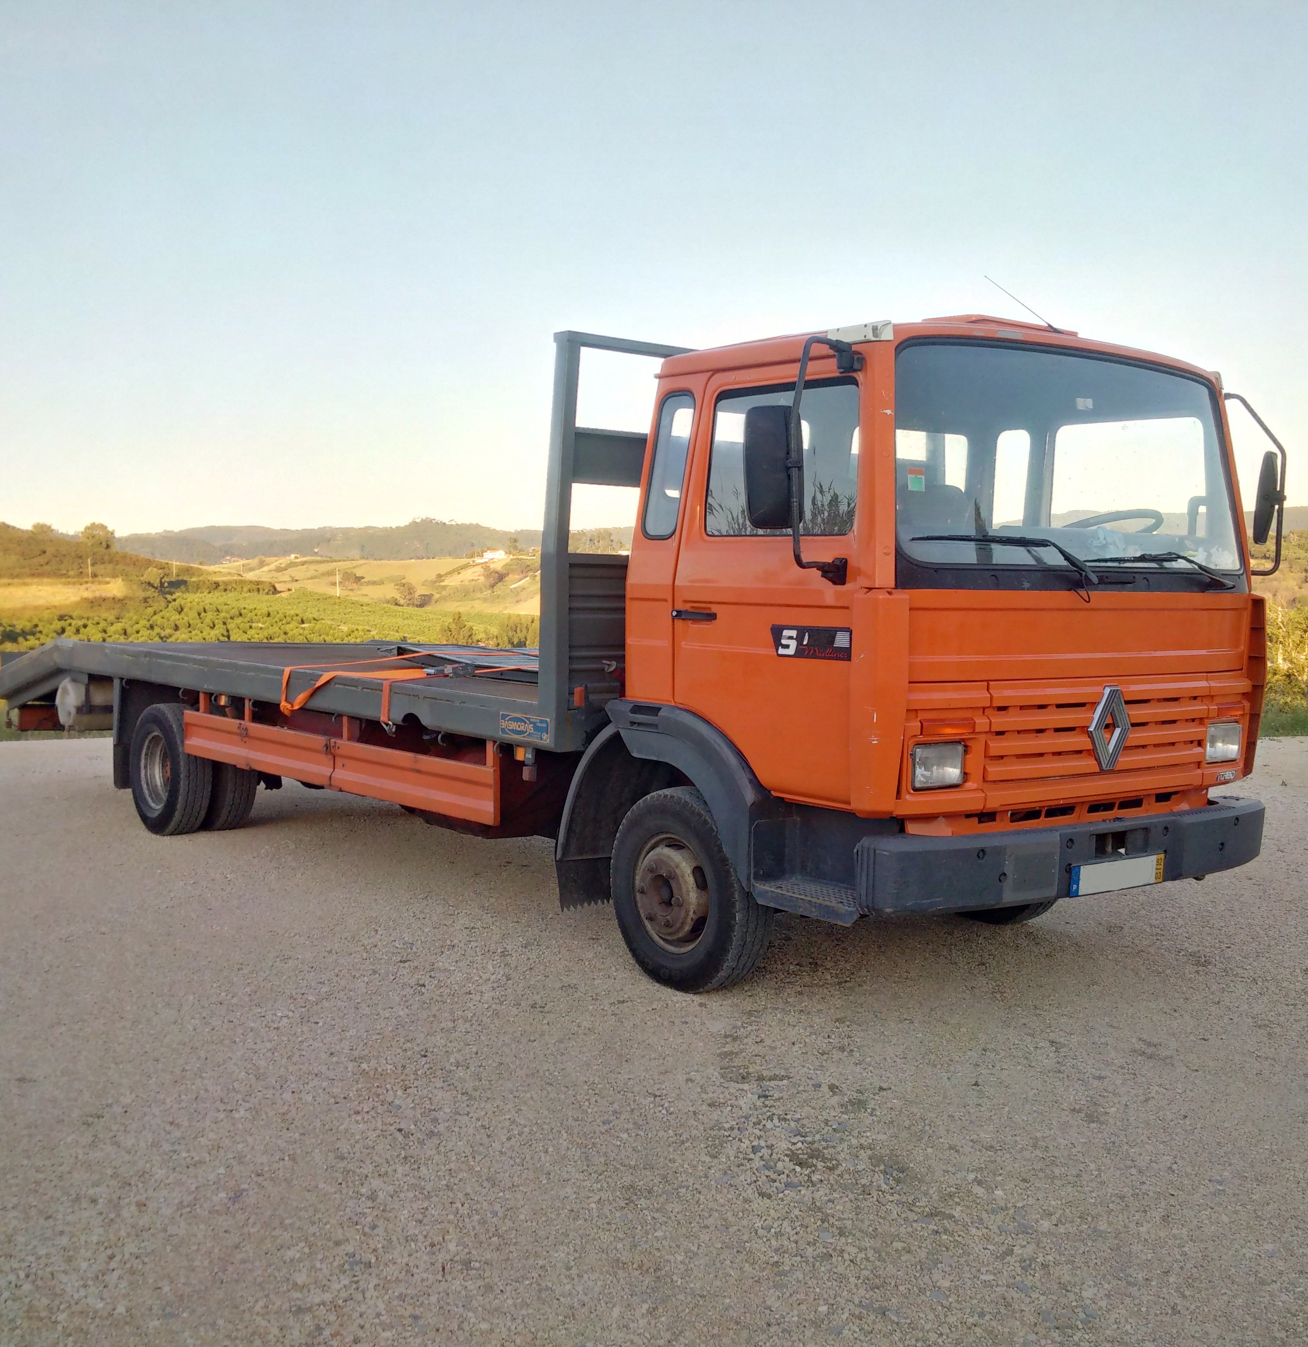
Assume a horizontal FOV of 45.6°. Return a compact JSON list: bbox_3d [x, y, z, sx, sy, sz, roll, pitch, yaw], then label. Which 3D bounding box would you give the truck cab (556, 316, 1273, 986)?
[{"bbox_3d":[1.122,-0.048,6.310,2.260,2.480,1.920,-1,4,-37],"label":"truck cab"}]

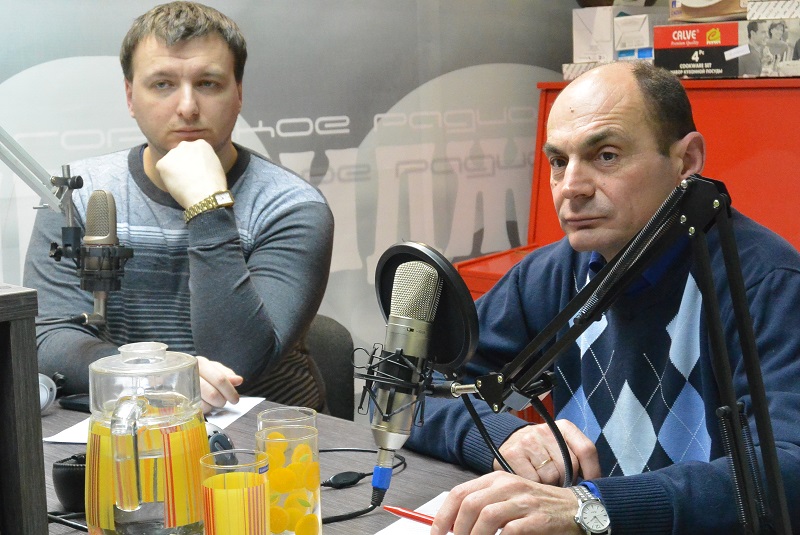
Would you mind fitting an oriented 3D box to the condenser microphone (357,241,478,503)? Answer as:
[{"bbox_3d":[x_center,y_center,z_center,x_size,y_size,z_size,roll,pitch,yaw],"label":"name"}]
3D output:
[{"bbox_3d":[0.008,0.114,1.814,0.130,0.285,0.150,10,0,-42],"label":"condenser microphone"}]

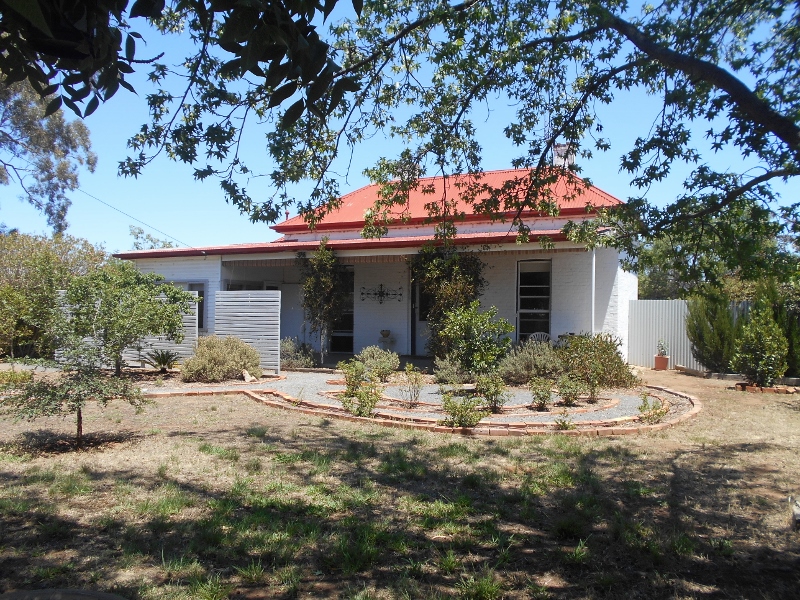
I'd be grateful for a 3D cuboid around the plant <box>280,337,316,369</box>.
[{"bbox_3d":[-2.561,1.305,14.800,1.000,0.810,0.850,0,0,-10],"label":"plant"}]

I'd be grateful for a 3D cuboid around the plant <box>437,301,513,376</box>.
[{"bbox_3d":[1.633,0.844,13.000,1.580,1.700,1.500,0,0,7],"label":"plant"}]

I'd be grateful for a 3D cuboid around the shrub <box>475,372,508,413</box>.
[{"bbox_3d":[1.401,1.409,9.150,0.530,0.600,0.500,0,0,9],"label":"shrub"}]

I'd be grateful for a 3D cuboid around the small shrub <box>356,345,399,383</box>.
[{"bbox_3d":[-0.458,1.353,12.800,0.930,0.790,0.880,0,0,-2],"label":"small shrub"}]

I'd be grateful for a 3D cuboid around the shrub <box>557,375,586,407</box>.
[{"bbox_3d":[2.840,1.490,9.950,0.500,0.510,0.480,0,0,16],"label":"shrub"}]

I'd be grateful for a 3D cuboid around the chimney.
[{"bbox_3d":[4.707,-4.103,17.300,0.560,0.850,0.580,0,0,24],"label":"chimney"}]

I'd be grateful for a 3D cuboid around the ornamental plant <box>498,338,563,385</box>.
[{"bbox_3d":[2.822,1.280,12.796,1.400,0.930,1.250,0,0,0],"label":"ornamental plant"}]

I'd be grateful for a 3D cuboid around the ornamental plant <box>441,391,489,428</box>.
[{"bbox_3d":[0.860,1.455,7.950,0.640,0.470,0.550,0,0,6],"label":"ornamental plant"}]

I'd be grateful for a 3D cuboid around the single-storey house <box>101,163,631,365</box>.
[{"bbox_3d":[-0.564,-1.102,19.315,15.367,5.681,8.000,0,0,28],"label":"single-storey house"}]

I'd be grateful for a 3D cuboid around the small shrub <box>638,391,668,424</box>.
[{"bbox_3d":[3.579,1.505,8.450,0.420,0.460,0.400,0,0,23],"label":"small shrub"}]

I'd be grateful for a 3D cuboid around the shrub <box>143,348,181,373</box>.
[{"bbox_3d":[-5.715,1.450,14.400,0.950,0.560,0.900,1,0,-22],"label":"shrub"}]

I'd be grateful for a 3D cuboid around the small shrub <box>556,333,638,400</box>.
[{"bbox_3d":[3.877,1.164,11.797,1.600,1.170,1.500,0,0,0],"label":"small shrub"}]

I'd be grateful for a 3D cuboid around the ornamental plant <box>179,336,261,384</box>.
[{"bbox_3d":[-3.920,1.232,13.196,1.750,0.930,1.500,0,0,0],"label":"ornamental plant"}]

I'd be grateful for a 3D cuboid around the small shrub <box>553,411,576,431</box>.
[{"bbox_3d":[2.202,1.596,8.045,0.330,0.260,0.310,0,0,0],"label":"small shrub"}]

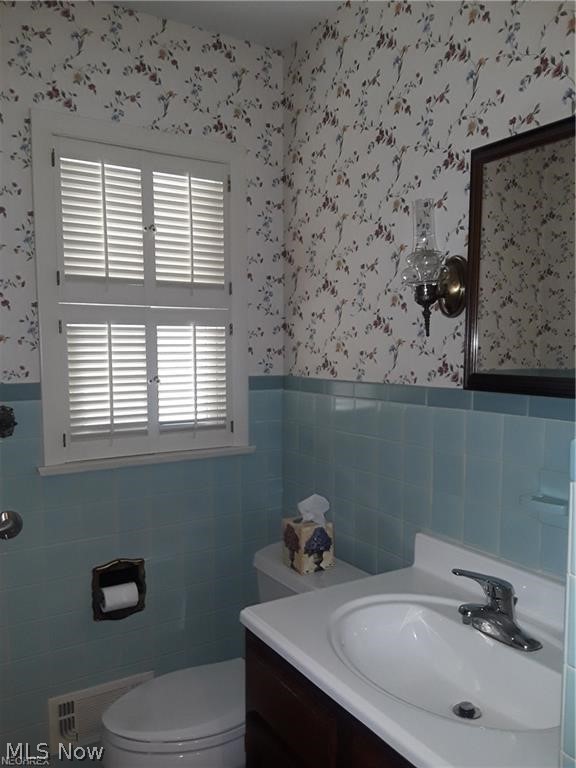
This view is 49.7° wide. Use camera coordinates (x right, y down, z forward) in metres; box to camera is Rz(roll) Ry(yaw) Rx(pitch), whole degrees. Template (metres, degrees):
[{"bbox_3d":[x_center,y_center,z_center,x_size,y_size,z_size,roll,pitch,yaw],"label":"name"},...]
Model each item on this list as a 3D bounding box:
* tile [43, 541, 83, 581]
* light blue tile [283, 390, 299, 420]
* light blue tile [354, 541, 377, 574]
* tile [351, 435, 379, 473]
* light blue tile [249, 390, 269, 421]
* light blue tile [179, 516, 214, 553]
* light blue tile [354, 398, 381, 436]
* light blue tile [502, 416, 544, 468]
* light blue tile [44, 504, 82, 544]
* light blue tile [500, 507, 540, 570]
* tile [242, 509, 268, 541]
[{"bbox_3d":[-0.679,0.533,1.876,0.108,0.107,0.010,-2,4,-32],"label":"tile"},{"bbox_3d":[0.011,0.078,2.224,0.010,0.108,0.099,-2,4,-32],"label":"light blue tile"},{"bbox_3d":[0.238,0.538,1.886,0.010,0.108,0.108,-2,4,-32],"label":"light blue tile"},{"bbox_3d":[0.239,0.208,1.865,0.010,0.108,0.108,-2,4,-32],"label":"tile"},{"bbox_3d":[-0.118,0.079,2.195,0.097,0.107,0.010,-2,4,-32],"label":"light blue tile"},{"bbox_3d":[-0.307,0.518,2.105,0.108,0.107,0.010,-2,4,-32],"label":"light blue tile"},{"bbox_3d":[0.239,0.102,1.861,0.010,0.108,0.108,-2,4,-32],"label":"light blue tile"},{"bbox_3d":[0.528,0.127,1.395,0.010,0.108,0.110,-2,4,-32],"label":"light blue tile"},{"bbox_3d":[-0.682,0.429,1.882,0.108,0.108,0.009,-2,4,-32],"label":"light blue tile"},{"bbox_3d":[0.530,0.347,1.414,0.010,0.107,0.107,-2,4,-32],"label":"light blue tile"},{"bbox_3d":[-0.121,0.510,2.220,0.108,0.107,0.010,-2,4,-32],"label":"tile"}]

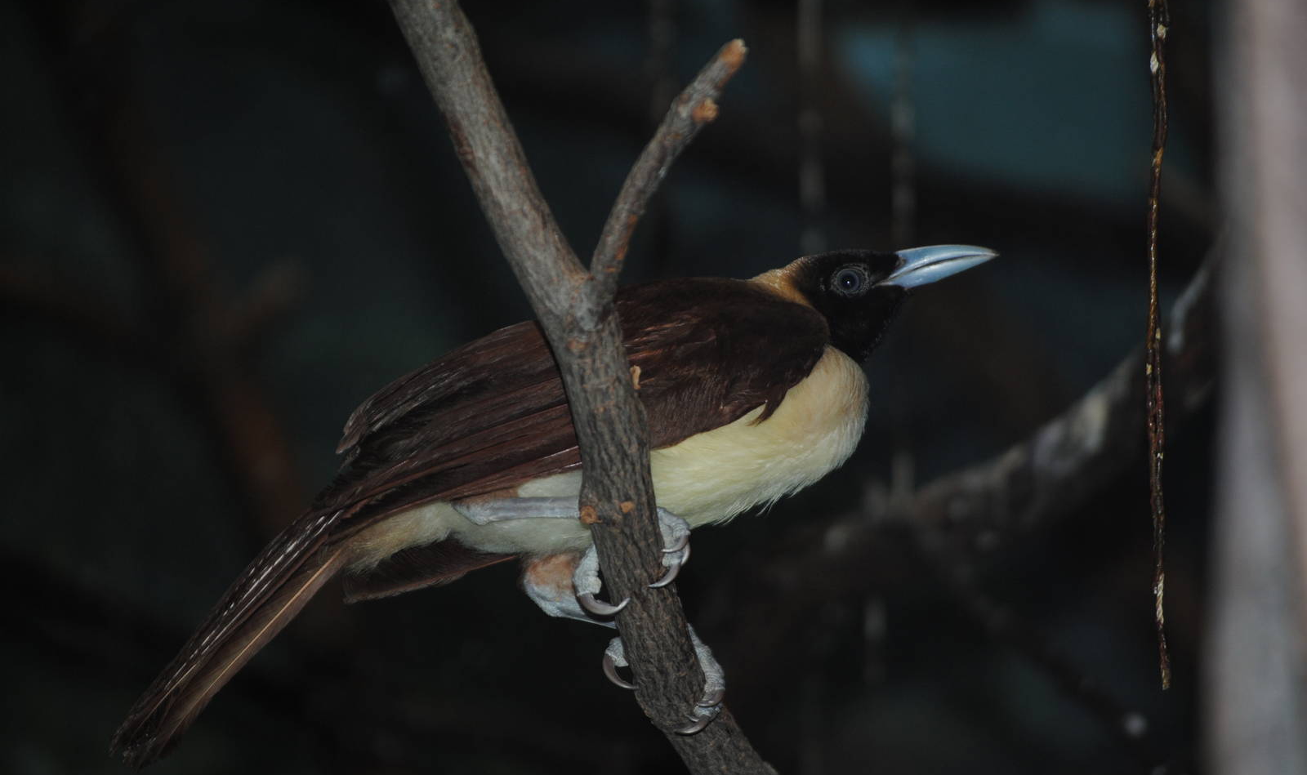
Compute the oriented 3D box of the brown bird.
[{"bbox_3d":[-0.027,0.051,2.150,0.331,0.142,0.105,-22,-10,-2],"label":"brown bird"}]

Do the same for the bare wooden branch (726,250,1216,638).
[{"bbox_3d":[0.135,0.027,2.750,0.060,0.070,0.330,10,-32,-40],"label":"bare wooden branch"}]

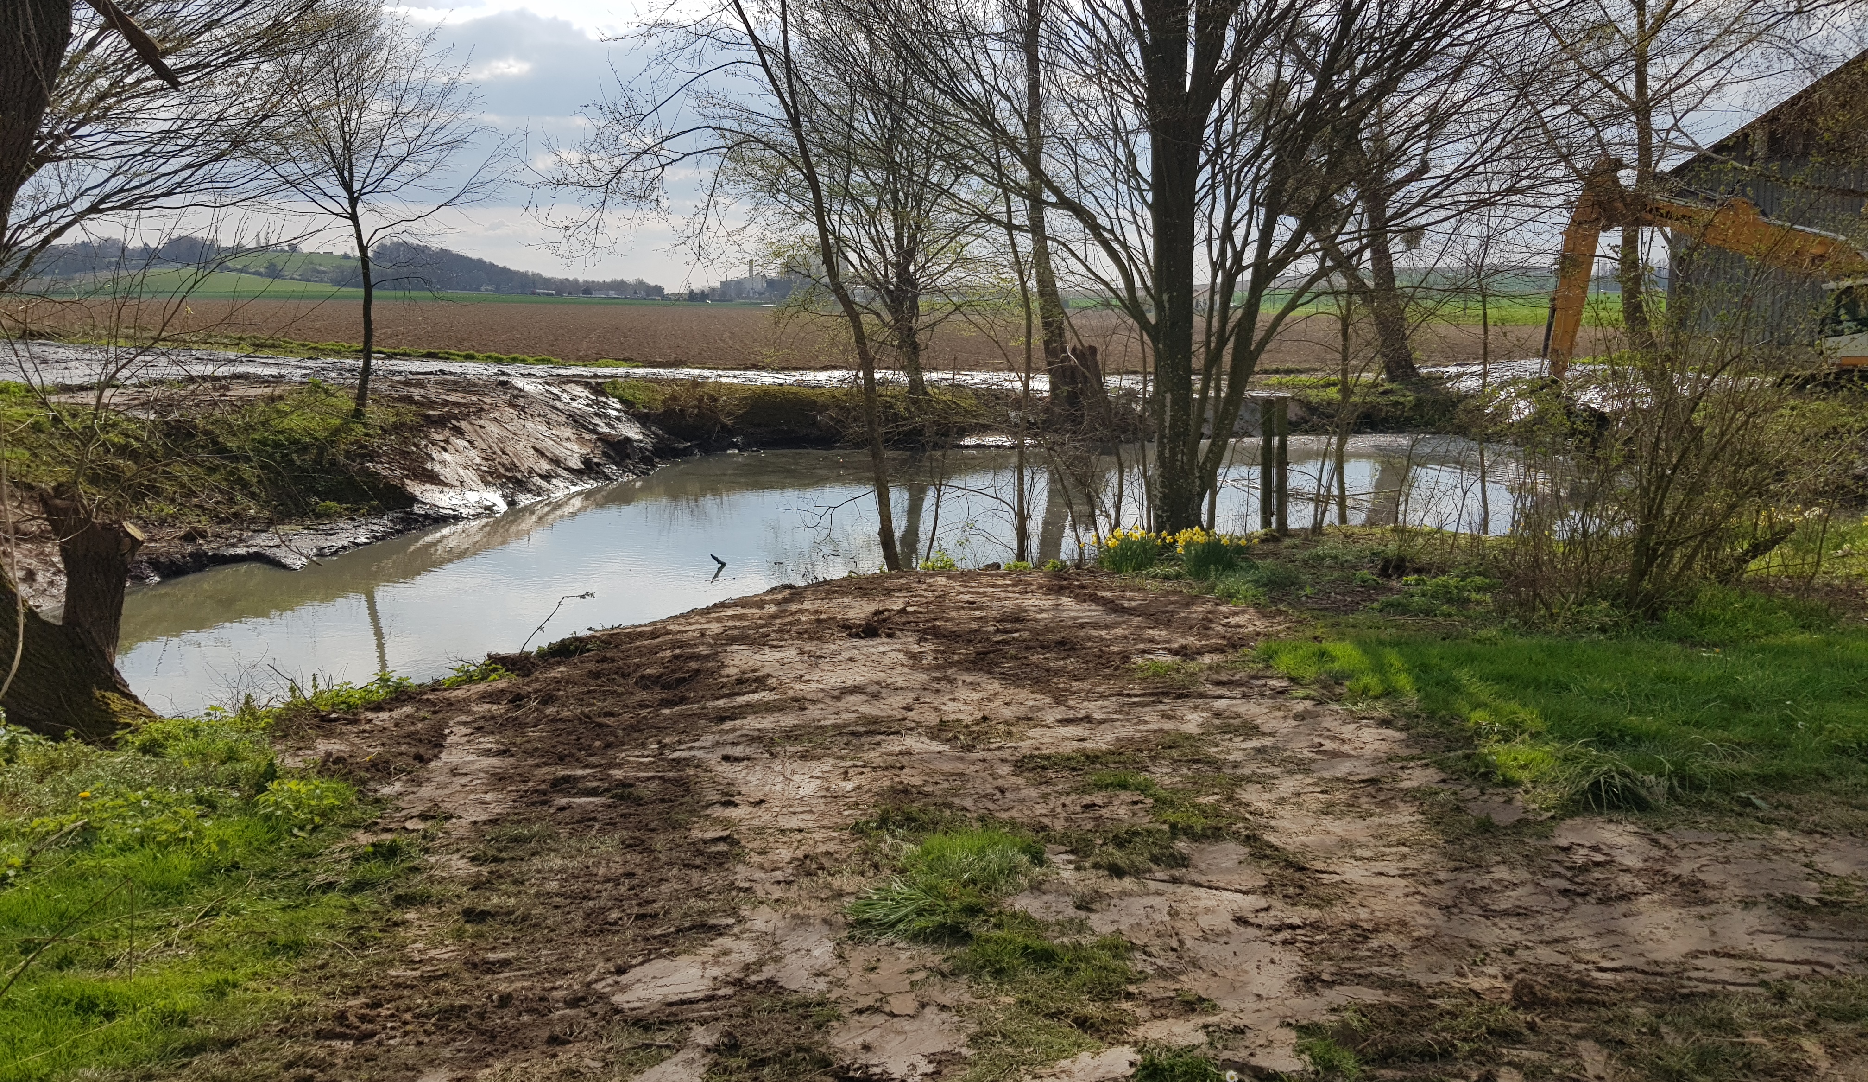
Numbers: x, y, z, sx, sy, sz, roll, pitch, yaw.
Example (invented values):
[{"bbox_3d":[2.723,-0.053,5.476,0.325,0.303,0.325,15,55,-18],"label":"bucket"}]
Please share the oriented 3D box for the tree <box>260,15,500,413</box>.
[{"bbox_3d":[-7.245,-4.231,18.449,3.130,5.090,3.040,0,9,0],"label":"tree"}]

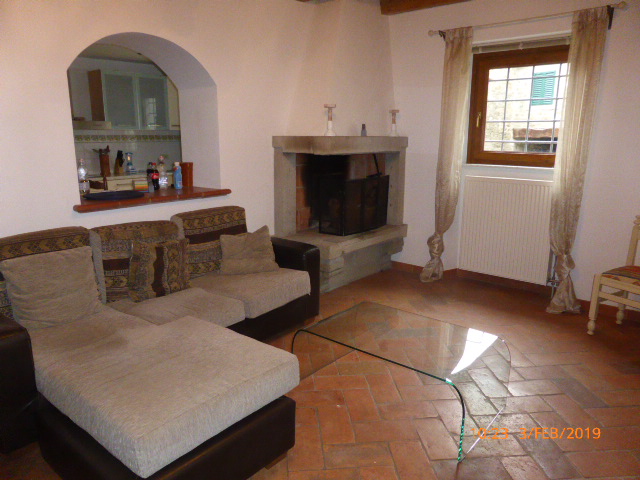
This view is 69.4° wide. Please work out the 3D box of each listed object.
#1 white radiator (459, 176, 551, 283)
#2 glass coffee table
[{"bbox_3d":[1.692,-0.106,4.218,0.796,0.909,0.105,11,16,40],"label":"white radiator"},{"bbox_3d":[0.415,0.678,2.521,1.026,0.361,0.563,11,16,40],"label":"glass coffee table"}]

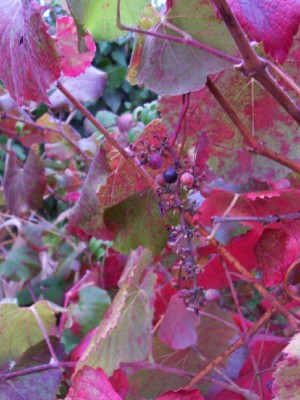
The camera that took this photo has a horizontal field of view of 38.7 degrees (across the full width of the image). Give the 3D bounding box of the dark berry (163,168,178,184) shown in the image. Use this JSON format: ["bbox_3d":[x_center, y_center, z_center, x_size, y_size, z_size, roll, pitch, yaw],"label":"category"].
[{"bbox_3d":[0.018,-0.021,0.370,0.013,0.013,0.013,-2,10,0],"label":"dark berry"}]

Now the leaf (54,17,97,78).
[{"bbox_3d":[-0.067,-0.138,0.385,0.039,0.055,0.018,-3,3,-6],"label":"leaf"}]

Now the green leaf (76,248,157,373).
[{"bbox_3d":[-0.028,0.103,0.380,0.064,0.123,0.030,17,3,-5],"label":"green leaf"}]

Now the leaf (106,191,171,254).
[{"bbox_3d":[-0.011,0.020,0.390,0.060,0.061,0.025,-3,3,0],"label":"leaf"}]

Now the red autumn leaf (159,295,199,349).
[{"bbox_3d":[0.026,0.110,0.385,0.036,0.051,0.012,-3,3,0],"label":"red autumn leaf"}]

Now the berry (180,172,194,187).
[{"bbox_3d":[0.033,-0.017,0.370,0.012,0.013,0.012,-2,10,0],"label":"berry"}]

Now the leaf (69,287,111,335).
[{"bbox_3d":[-0.065,0.124,0.480,0.049,0.055,0.020,0,6,0],"label":"leaf"}]

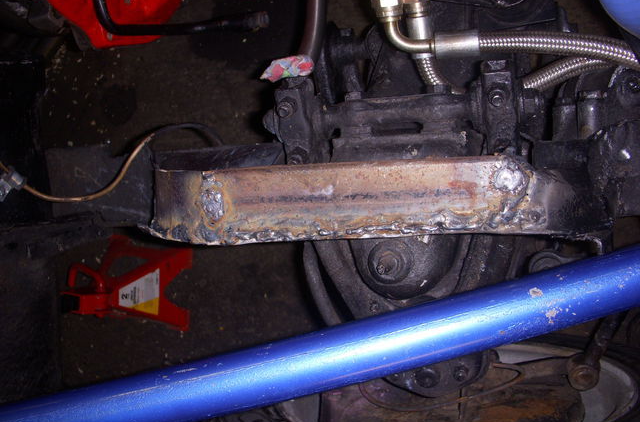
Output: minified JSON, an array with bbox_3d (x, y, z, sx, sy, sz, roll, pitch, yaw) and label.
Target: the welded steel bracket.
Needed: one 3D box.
[{"bbox_3d":[0.047,-0.011,0.765,0.490,0.070,0.085,-1,90,13],"label":"welded steel bracket"}]

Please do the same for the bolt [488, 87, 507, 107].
[{"bbox_3d":[0.205,-0.131,0.810,0.020,0.020,0.020,2,111,5],"label":"bolt"}]

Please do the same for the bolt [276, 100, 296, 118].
[{"bbox_3d":[-0.040,-0.122,0.840,0.021,0.020,0.021,2,111,5],"label":"bolt"}]

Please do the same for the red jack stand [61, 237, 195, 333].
[{"bbox_3d":[-0.373,0.146,1.267,0.182,0.280,0.168,5,91,13],"label":"red jack stand"}]

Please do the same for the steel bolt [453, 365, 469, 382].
[{"bbox_3d":[0.162,0.187,0.810,0.017,0.016,0.017,2,111,5],"label":"steel bolt"}]

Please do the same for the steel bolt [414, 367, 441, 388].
[{"bbox_3d":[0.124,0.192,0.810,0.026,0.016,0.027,2,111,5],"label":"steel bolt"}]

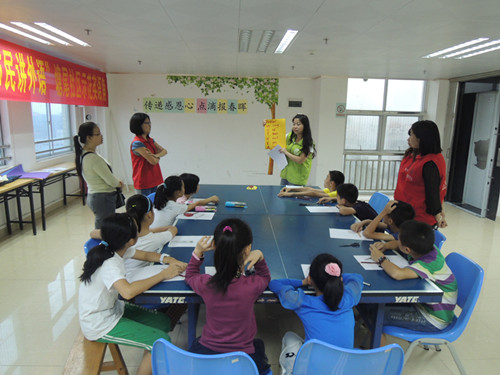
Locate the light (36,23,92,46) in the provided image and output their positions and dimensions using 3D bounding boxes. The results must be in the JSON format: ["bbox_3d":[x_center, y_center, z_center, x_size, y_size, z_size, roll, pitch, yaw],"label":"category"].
[{"bbox_3d":[-2.091,-1.744,3.961,0.130,0.070,1.200,0,11,-2],"label":"light"}]

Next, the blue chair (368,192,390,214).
[{"bbox_3d":[1.172,0.495,3.723,0.520,0.800,0.460,0,11,-4],"label":"blue chair"}]

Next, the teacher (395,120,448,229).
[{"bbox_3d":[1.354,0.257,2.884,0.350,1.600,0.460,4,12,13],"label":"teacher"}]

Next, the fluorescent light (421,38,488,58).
[{"bbox_3d":[2.524,-1.747,4.342,0.130,0.070,1.200,0,11,-2],"label":"fluorescent light"}]

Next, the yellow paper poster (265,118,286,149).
[{"bbox_3d":[0.331,-0.680,4.408,0.265,0.370,0.015,1,12,3],"label":"yellow paper poster"}]

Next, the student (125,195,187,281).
[{"bbox_3d":[-0.751,0.558,2.572,0.600,1.060,0.420,-2,12,-13],"label":"student"}]

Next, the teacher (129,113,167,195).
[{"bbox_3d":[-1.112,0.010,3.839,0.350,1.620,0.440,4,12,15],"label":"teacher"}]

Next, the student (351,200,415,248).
[{"bbox_3d":[1.037,0.575,2.644,0.580,1.050,0.430,2,11,7],"label":"student"}]

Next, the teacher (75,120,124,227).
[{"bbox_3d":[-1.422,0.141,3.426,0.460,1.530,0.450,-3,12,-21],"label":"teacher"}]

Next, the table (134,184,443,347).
[{"bbox_3d":[0.165,0.615,3.128,1.525,0.760,2.740,1,11,-2],"label":"table"}]

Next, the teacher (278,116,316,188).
[{"bbox_3d":[0.612,-0.128,4.641,0.500,1.650,0.420,9,14,36],"label":"teacher"}]

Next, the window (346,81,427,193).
[{"bbox_3d":[2.944,-1.083,7.561,1.794,2.459,0.120,0,11,-2],"label":"window"}]

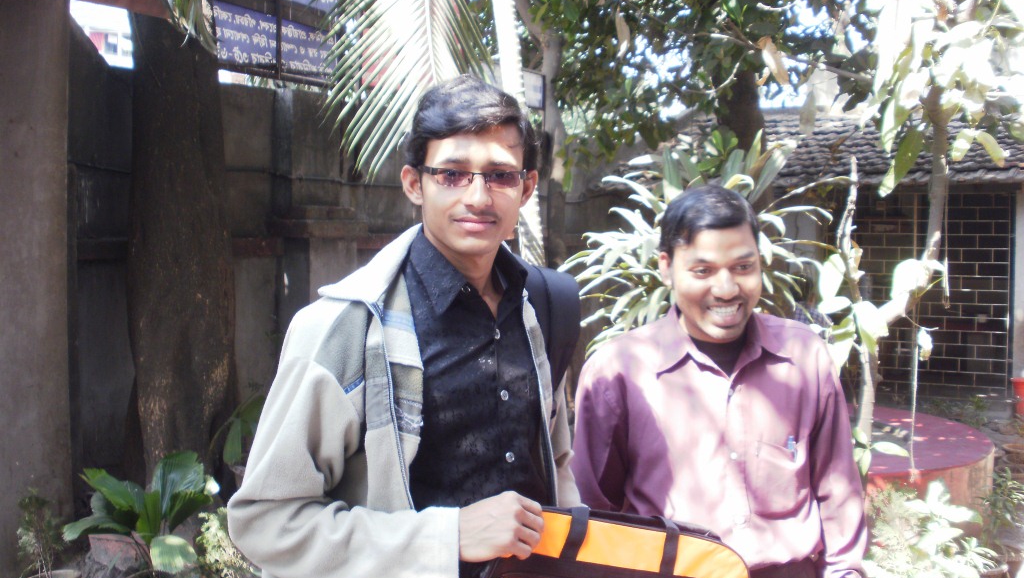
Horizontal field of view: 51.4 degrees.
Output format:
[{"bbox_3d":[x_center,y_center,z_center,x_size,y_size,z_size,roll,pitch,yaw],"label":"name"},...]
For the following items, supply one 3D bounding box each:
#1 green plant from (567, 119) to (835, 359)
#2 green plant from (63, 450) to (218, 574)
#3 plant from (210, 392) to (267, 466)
[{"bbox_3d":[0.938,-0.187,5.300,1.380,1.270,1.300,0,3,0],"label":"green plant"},{"bbox_3d":[-1.361,0.822,3.900,0.570,0.470,0.520,0,3,0],"label":"green plant"},{"bbox_3d":[-1.135,0.602,4.500,0.360,0.380,0.340,0,3,0],"label":"plant"}]

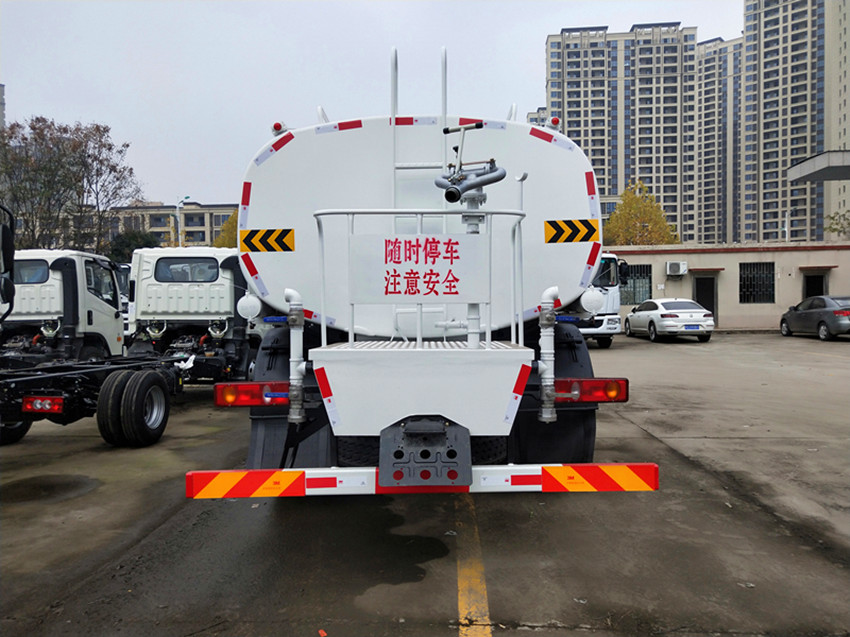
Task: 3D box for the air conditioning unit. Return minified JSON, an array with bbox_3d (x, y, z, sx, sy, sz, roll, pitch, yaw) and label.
[{"bbox_3d":[10.225,-2.029,24.900,0.800,0.550,0.300,0,2,9],"label":"air conditioning unit"}]

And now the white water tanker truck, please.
[{"bbox_3d":[-0.063,-0.284,7.085,2.450,3.070,8.100,-1,2,0],"label":"white water tanker truck"}]

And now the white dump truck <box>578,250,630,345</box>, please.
[{"bbox_3d":[4.493,-0.597,20.218,2.450,2.800,7.000,0,2,7],"label":"white dump truck"}]

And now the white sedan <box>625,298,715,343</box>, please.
[{"bbox_3d":[8.411,0.009,21.313,1.870,1.450,4.850,-1,2,4],"label":"white sedan"}]

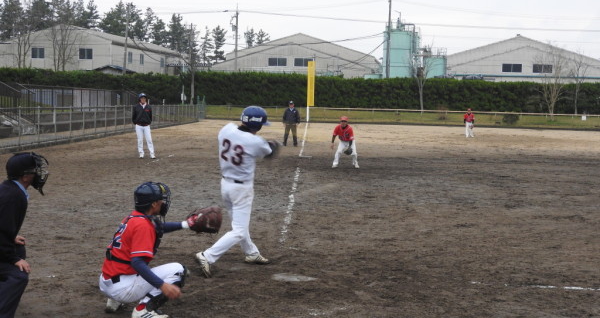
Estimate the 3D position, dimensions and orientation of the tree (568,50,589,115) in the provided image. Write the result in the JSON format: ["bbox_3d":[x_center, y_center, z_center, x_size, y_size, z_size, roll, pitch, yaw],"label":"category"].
[{"bbox_3d":[26.221,-7.183,90.206,1.900,6.137,1.900,1,4,0],"label":"tree"}]

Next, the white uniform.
[{"bbox_3d":[-0.627,0.367,10.050,0.540,1.420,0.820,4,4,30],"label":"white uniform"}]

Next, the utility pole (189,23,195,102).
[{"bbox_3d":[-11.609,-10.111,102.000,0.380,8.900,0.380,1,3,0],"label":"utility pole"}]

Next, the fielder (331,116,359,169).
[{"bbox_3d":[1.128,-0.406,23.900,0.700,1.290,0.650,1,3,3],"label":"fielder"}]

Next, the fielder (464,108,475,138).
[{"bbox_3d":[9.779,-2.048,55.000,0.580,1.690,0.400,2,3,12],"label":"fielder"}]

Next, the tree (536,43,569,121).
[{"bbox_3d":[22.256,-6.749,84.230,3.000,6.873,2.900,1,4,0],"label":"tree"}]

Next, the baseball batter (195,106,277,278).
[{"bbox_3d":[-0.618,0.336,10.070,0.600,1.720,1.000,4,4,30],"label":"baseball batter"}]

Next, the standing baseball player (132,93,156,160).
[{"bbox_3d":[-4.111,-0.867,25.200,0.580,1.740,0.380,1,3,-12],"label":"standing baseball player"}]

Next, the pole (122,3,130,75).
[{"bbox_3d":[-19.715,-11.435,107.404,0.450,12.085,0.450,3,4,0],"label":"pole"}]

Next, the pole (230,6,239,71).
[{"bbox_3d":[-8.202,-12.501,118.445,0.800,13.280,0.600,1,4,0],"label":"pole"}]

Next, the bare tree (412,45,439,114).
[{"bbox_3d":[13.112,-8.392,100.000,2.700,7.300,2.700,1,3,0],"label":"bare tree"}]

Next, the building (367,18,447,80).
[{"bbox_3d":[12.591,-10.943,115.387,9.500,11.559,7.500,1,4,0],"label":"building"}]

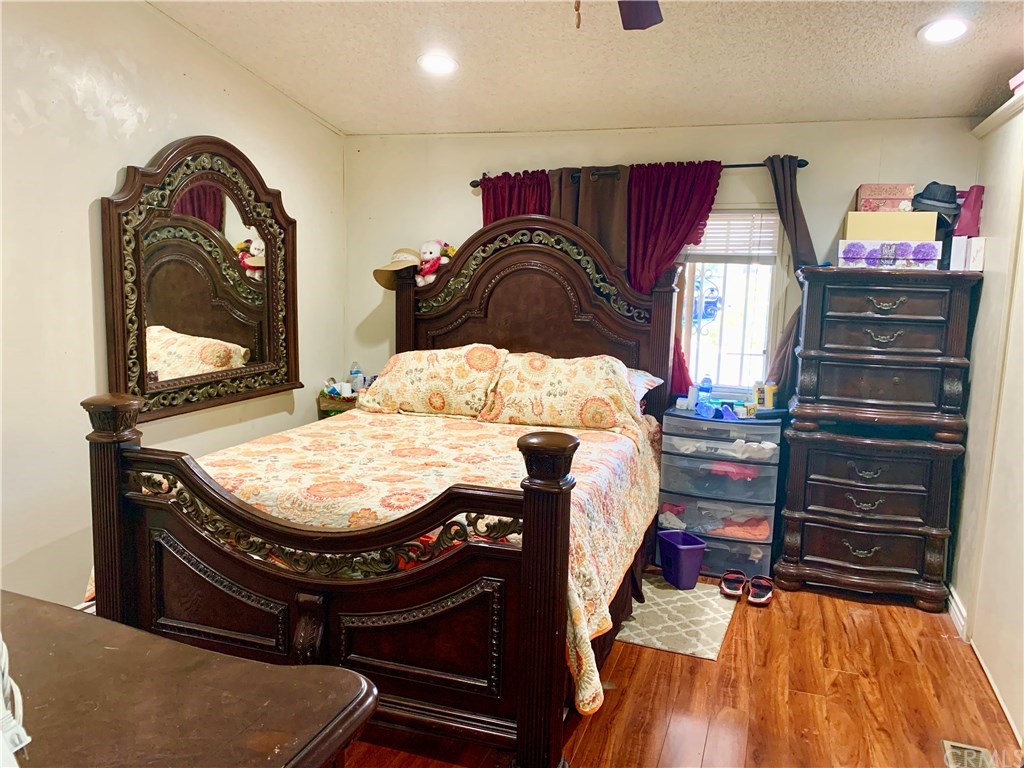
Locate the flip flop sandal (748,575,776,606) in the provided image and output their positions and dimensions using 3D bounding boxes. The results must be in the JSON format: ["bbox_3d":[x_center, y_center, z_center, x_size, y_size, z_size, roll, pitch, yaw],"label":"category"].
[{"bbox_3d":[1.188,0.957,3.653,0.108,0.085,0.270,4,9,20],"label":"flip flop sandal"}]

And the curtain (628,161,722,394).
[{"bbox_3d":[0.895,-0.570,4.392,0.510,1.360,0.110,4,9,20],"label":"curtain"}]

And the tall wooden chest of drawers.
[{"bbox_3d":[1.687,0.235,3.656,0.740,1.520,0.460,4,9,19],"label":"tall wooden chest of drawers"}]

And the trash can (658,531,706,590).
[{"bbox_3d":[0.815,0.854,3.719,0.146,0.230,0.212,-1,9,-18],"label":"trash can"}]

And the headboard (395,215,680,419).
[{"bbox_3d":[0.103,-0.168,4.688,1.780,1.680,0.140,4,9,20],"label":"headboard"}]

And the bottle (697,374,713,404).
[{"bbox_3d":[1.020,0.035,4.048,0.064,0.175,0.064,4,9,20],"label":"bottle"}]

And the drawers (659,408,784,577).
[{"bbox_3d":[1.070,0.537,3.971,0.565,0.815,0.390,4,9,20],"label":"drawers"}]

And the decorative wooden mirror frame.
[{"bbox_3d":[-1.468,-0.545,3.829,0.075,1.320,1.300,4,9,19],"label":"decorative wooden mirror frame"}]

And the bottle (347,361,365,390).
[{"bbox_3d":[-0.983,-0.042,4.850,0.067,0.200,0.067,4,9,20],"label":"bottle"}]

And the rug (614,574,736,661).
[{"bbox_3d":[0.715,1.006,3.432,0.510,0.010,0.758,5,9,22],"label":"rug"}]

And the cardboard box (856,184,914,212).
[{"bbox_3d":[1.771,-0.869,3.667,0.220,0.135,0.260,4,9,20],"label":"cardboard box"}]

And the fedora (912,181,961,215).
[{"bbox_3d":[1.955,-0.848,3.539,0.205,0.130,0.235,9,11,42],"label":"fedora"}]

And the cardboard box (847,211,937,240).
[{"bbox_3d":[1.762,-0.727,3.610,0.365,0.130,0.290,4,9,20],"label":"cardboard box"}]

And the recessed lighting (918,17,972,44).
[{"bbox_3d":[1.708,-1.391,3.030,0.190,0.030,0.190,4,-2,19],"label":"recessed lighting"}]

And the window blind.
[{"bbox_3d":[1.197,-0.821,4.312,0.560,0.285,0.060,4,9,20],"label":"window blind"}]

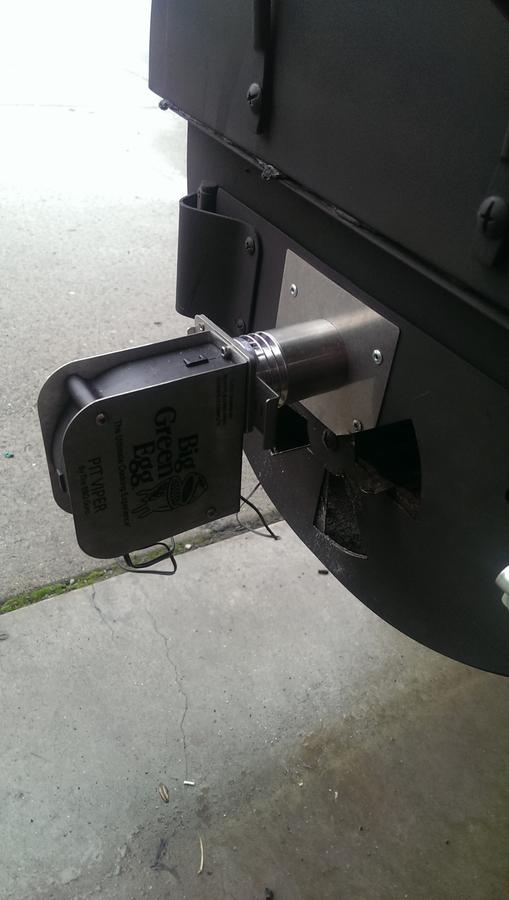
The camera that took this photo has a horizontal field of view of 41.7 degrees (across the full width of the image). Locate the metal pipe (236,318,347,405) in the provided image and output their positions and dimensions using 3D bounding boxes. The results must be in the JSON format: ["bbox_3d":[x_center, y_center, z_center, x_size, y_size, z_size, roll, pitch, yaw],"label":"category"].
[{"bbox_3d":[0.015,-0.043,0.341,0.053,0.038,0.038,-17,43,-25],"label":"metal pipe"}]

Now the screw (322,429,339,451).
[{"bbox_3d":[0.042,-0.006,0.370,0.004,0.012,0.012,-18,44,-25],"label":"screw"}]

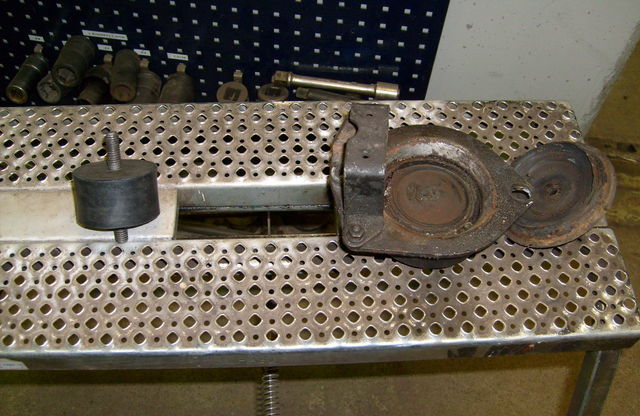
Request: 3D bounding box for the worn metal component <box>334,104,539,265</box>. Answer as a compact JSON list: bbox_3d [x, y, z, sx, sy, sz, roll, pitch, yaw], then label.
[{"bbox_3d":[0.100,-0.023,0.574,0.181,0.058,0.146,-1,57,-3],"label":"worn metal component"}]

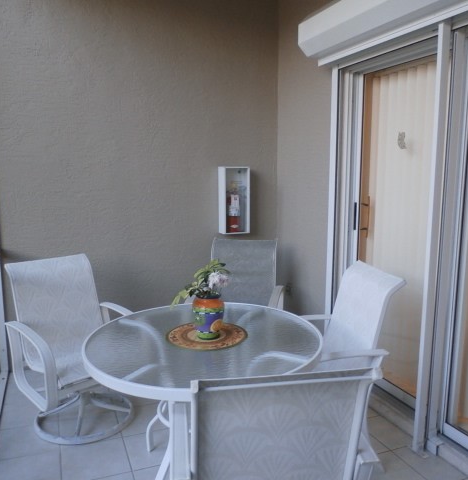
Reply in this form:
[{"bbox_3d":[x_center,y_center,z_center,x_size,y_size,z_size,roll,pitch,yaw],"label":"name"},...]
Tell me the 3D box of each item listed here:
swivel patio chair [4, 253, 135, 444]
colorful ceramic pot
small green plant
[{"bbox_3d":[-0.937,0.619,2.792,0.635,0.937,0.781,-8,11,-44],"label":"swivel patio chair"},{"bbox_3d":[-0.118,0.357,2.124,0.148,0.190,0.148,-1,8,-3],"label":"colorful ceramic pot"},{"bbox_3d":[-0.148,0.193,2.099,0.259,0.185,0.200,-1,8,-3],"label":"small green plant"}]

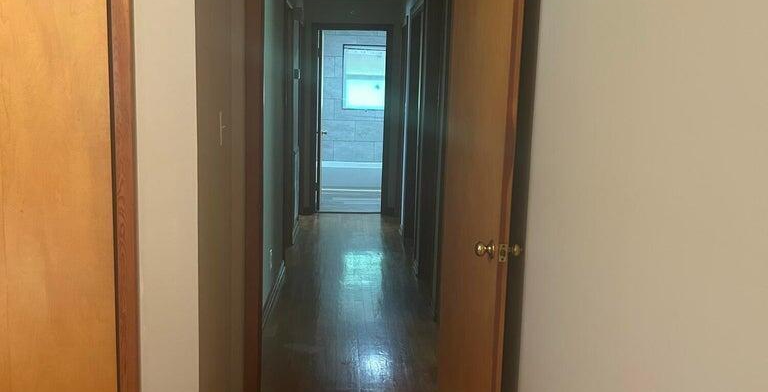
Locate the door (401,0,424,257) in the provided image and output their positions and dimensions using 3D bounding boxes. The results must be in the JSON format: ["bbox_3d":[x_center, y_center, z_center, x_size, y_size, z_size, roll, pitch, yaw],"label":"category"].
[{"bbox_3d":[0.263,-0.498,6.438,0.050,2.020,0.880,1,8,-3],"label":"door"}]

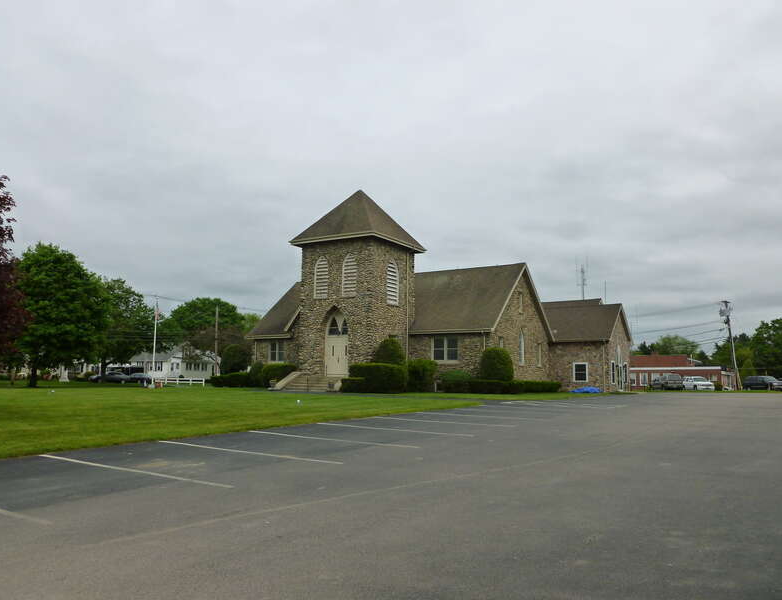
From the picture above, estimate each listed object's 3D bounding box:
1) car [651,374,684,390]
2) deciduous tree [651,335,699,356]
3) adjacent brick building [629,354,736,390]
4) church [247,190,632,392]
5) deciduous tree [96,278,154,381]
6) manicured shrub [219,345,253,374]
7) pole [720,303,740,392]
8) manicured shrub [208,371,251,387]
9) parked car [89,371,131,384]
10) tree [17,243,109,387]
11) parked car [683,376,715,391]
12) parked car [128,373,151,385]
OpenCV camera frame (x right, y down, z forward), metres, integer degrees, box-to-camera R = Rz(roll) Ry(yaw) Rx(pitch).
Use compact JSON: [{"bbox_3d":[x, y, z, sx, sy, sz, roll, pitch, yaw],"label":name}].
[{"bbox_3d":[31.794,9.595,74.396,1.920,1.900,4.900,-1,-7,7],"label":"car"},{"bbox_3d":[58.477,12.364,132.512,9.000,9.800,9.000,0,-6,0],"label":"deciduous tree"},{"bbox_3d":[38.377,9.998,90.386,17.000,5.000,13.000,-4,-8,30],"label":"adjacent brick building"},{"bbox_3d":[4.285,0.568,51.084,23.660,12.830,32.640,-4,-8,30],"label":"church"},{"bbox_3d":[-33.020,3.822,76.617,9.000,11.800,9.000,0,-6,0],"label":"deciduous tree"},{"bbox_3d":[-12.106,5.173,50.314,2.800,3.420,2.800,2,-7,-13],"label":"manicured shrub"},{"bbox_3d":[40.233,5.447,76.415,1.500,10.630,1.200,-7,-8,29],"label":"pole"},{"bbox_3d":[-12.026,5.974,48.557,4.000,1.100,1.300,-3,-7,30],"label":"manicured shrub"},{"bbox_3d":[-34.542,9.606,79.576,4.850,1.460,1.830,4,-7,-32],"label":"parked car"},{"bbox_3d":[-23.165,1.001,45.643,6.300,10.240,6.300,4,-8,-27],"label":"tree"},{"bbox_3d":[35.711,9.755,74.882,1.830,1.720,4.600,0,-7,4],"label":"parked car"},{"bbox_3d":[-32.831,10.058,83.075,4.600,1.440,1.800,-2,-6,21],"label":"parked car"}]

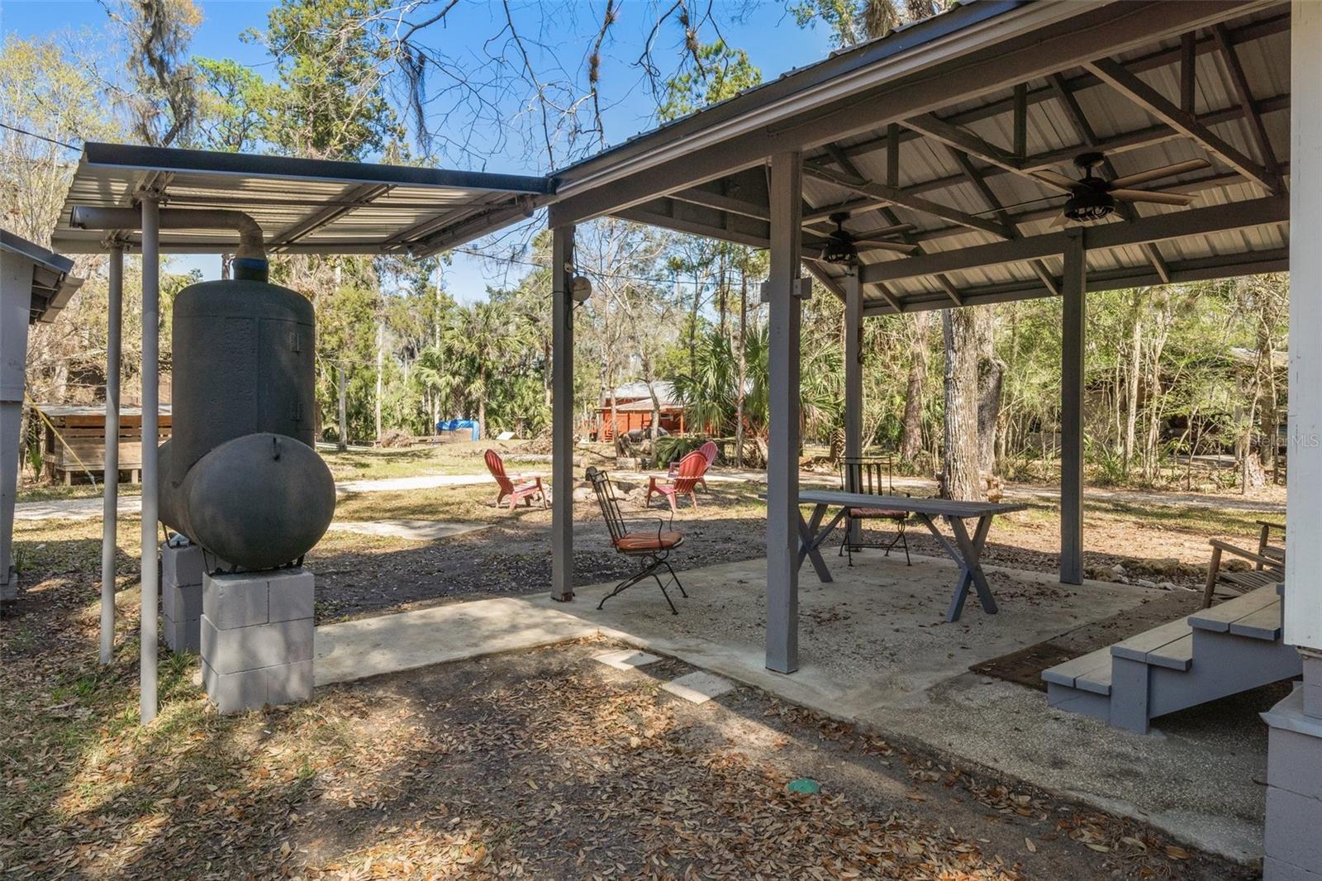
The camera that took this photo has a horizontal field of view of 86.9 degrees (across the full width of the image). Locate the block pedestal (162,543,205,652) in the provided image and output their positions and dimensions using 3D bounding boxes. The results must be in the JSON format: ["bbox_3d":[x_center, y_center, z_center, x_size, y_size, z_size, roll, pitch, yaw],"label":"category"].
[{"bbox_3d":[-2.770,0.925,4.275,0.390,0.580,0.390,-1,2,-43],"label":"block pedestal"}]

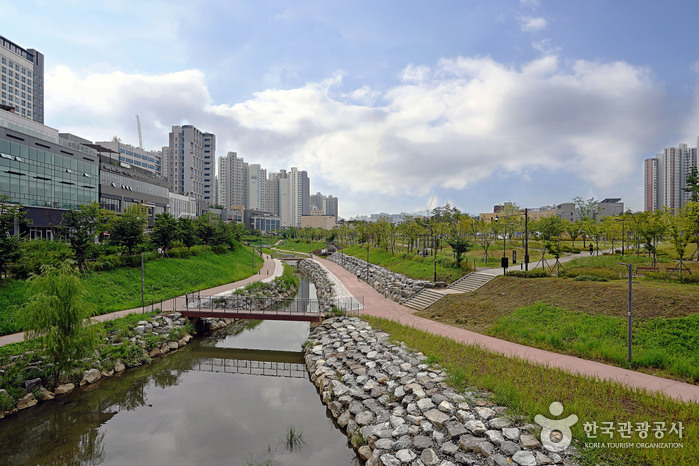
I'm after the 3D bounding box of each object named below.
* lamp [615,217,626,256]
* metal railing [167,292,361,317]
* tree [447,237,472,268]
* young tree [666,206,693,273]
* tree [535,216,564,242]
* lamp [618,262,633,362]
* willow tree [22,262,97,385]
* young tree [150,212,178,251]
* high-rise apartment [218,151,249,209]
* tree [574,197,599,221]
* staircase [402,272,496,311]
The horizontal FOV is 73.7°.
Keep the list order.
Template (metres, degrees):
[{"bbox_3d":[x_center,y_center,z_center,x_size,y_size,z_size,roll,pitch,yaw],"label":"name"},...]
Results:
[{"bbox_3d":[38.400,0.600,66.000,1.500,5.250,0.300,0,0,11],"label":"lamp"},{"bbox_3d":[-6.900,6.100,39.500,16.400,1.150,2.200,0,0,12],"label":"metal railing"},{"bbox_3d":[12.160,2.160,51.500,2.900,3.600,2.900,0,0,0],"label":"tree"},{"bbox_3d":[27.970,0.640,39.500,2.400,5.700,2.400,0,0,0],"label":"young tree"},{"bbox_3d":[38.720,-0.390,90.000,5.400,6.100,5.400,0,0,0],"label":"tree"},{"bbox_3d":[13.770,4.000,23.100,0.850,5.000,0.200,0,0,-33],"label":"lamp"},{"bbox_3d":[-15.560,4.860,25.000,4.000,6.500,4.000,0,0,0],"label":"willow tree"},{"bbox_3d":[-26.800,0.330,67.400,4.000,6.400,4.000,0,0,0],"label":"young tree"},{"bbox_3d":[-113.500,-38.400,456.000,27.000,80.000,17.000,0,0,-26],"label":"high-rise apartment"},{"bbox_3d":[51.000,-2.300,101.000,6.000,10.900,6.000,0,0,0],"label":"tree"},{"bbox_3d":[8.870,5.160,41.700,7.200,2.800,3.700,0,0,-17],"label":"staircase"}]

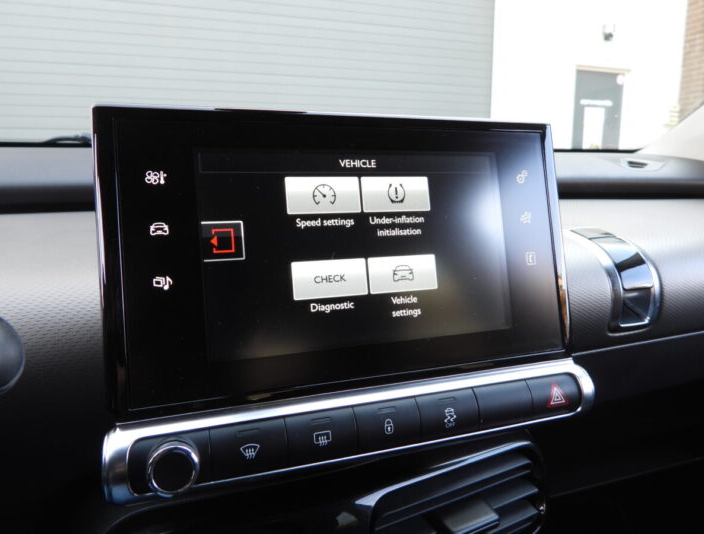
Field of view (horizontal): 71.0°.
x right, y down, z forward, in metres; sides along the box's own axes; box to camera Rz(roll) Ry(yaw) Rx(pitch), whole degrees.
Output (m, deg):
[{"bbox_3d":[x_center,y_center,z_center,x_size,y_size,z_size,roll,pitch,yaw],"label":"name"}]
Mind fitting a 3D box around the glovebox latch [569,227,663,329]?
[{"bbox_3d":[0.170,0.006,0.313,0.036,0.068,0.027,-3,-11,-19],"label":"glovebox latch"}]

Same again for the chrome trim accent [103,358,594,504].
[{"bbox_3d":[0.015,0.070,0.231,0.233,0.029,0.014,-4,-6,-19],"label":"chrome trim accent"}]

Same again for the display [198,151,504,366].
[{"bbox_3d":[0.007,-0.010,0.237,0.153,0.092,0.010,-4,-3,-19],"label":"display"}]

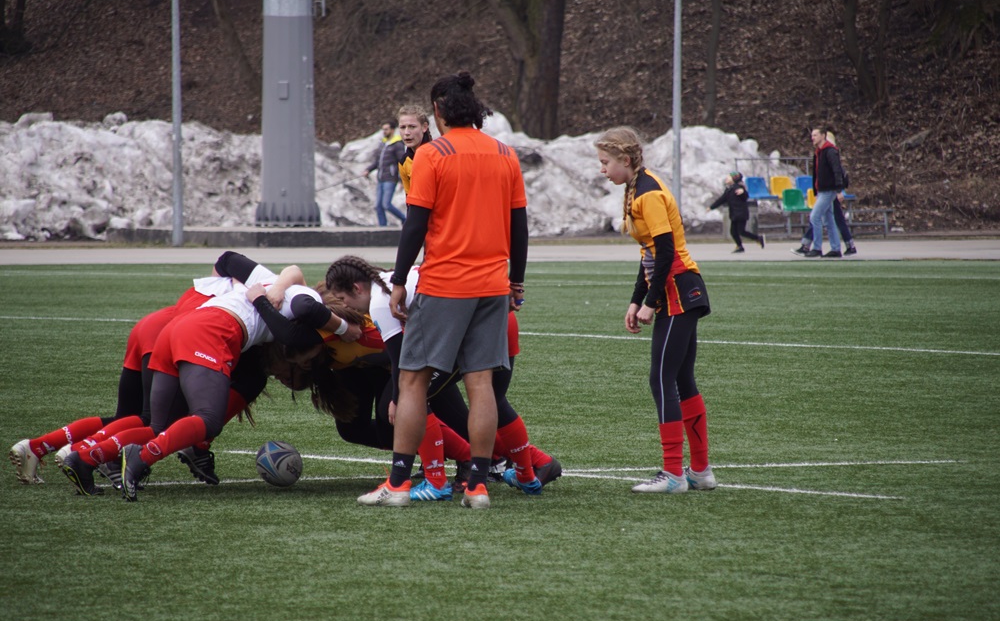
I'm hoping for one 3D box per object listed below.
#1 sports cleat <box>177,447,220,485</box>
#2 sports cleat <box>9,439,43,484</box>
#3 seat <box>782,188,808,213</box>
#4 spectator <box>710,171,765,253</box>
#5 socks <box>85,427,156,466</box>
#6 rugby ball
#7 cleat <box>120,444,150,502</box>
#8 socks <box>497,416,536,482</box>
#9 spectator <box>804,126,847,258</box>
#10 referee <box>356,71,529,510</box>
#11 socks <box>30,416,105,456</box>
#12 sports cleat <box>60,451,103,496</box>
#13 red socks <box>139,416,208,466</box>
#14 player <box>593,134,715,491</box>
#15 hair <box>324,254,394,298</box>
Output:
[{"bbox_3d":[-1.318,0.682,32.800,0.250,0.115,0.095,34,-7,-24],"label":"sports cleat"},{"bbox_3d":[-2.081,0.662,32.900,0.115,0.235,0.095,-41,22,-21],"label":"sports cleat"},{"bbox_3d":[4.688,-1.730,118.000,0.430,0.370,0.420,-1,1,-33],"label":"seat"},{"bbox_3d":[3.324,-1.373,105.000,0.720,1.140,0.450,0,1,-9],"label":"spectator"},{"bbox_3d":[-1.595,0.566,31.350,0.310,0.115,0.105,-22,6,-12],"label":"socks"},{"bbox_3d":[-0.939,0.657,32.000,0.190,0.190,0.280,-37,-22,0],"label":"rugby ball"},{"bbox_3d":[-1.521,0.676,31.300,0.115,0.255,0.095,-12,28,-9],"label":"cleat"},{"bbox_3d":[0.071,0.578,31.500,0.115,0.290,0.125,3,-29,-41],"label":"socks"},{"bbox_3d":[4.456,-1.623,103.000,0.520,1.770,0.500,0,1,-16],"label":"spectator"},{"bbox_3d":[-0.239,-0.088,31.000,0.600,1.790,0.430,0,1,-18],"label":"referee"},{"bbox_3d":[-1.903,0.550,33.000,0.350,0.120,0.110,-23,1,-23],"label":"socks"},{"bbox_3d":[-1.732,0.680,31.300,0.108,0.250,0.092,-44,18,-6],"label":"sports cleat"},{"bbox_3d":[-1.345,0.536,30.900,0.300,0.118,0.110,-29,12,-21],"label":"red socks"},{"bbox_3d":[0.669,-0.005,32.200,0.500,1.570,0.470,0,1,2],"label":"player"},{"bbox_3d":[-0.600,-0.140,31.800,0.270,0.180,0.200,0,1,-9],"label":"hair"}]

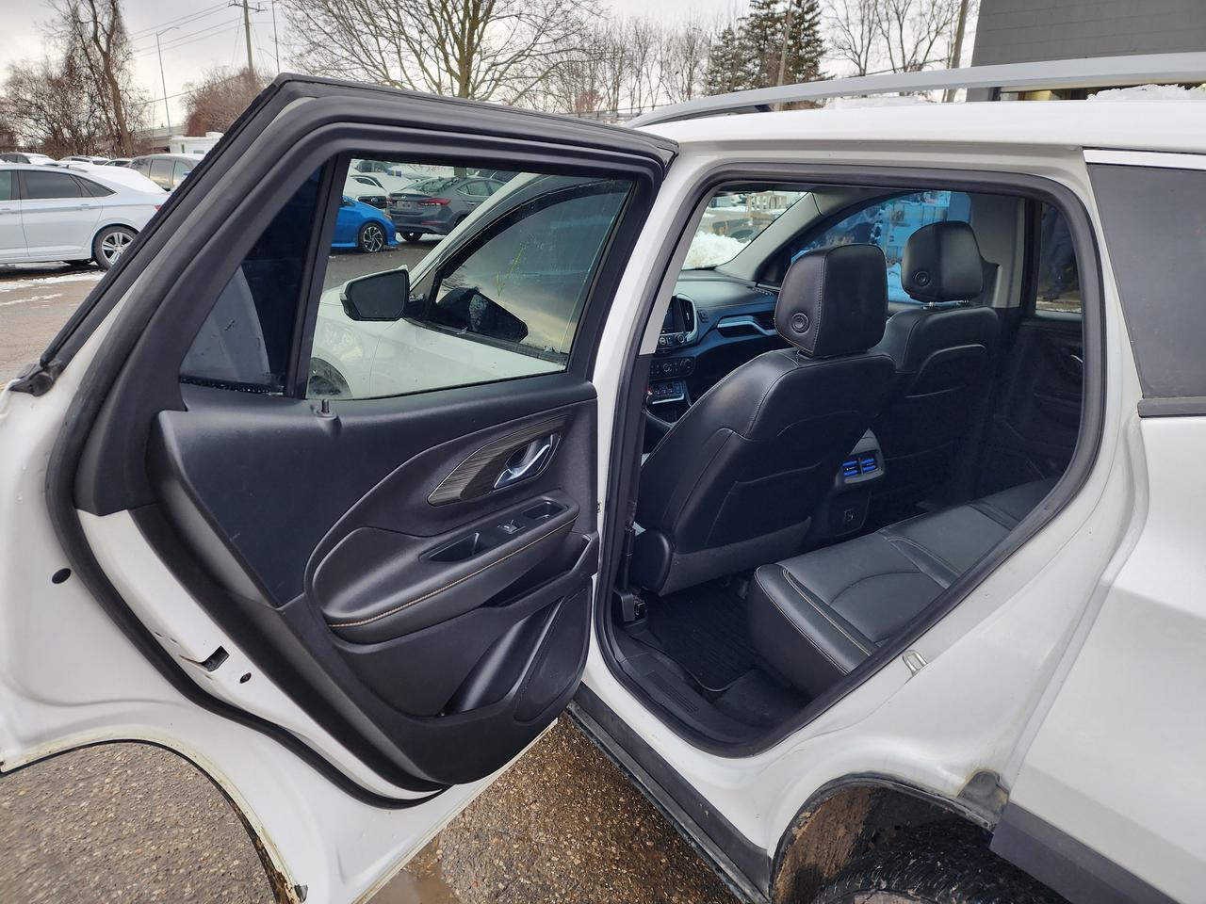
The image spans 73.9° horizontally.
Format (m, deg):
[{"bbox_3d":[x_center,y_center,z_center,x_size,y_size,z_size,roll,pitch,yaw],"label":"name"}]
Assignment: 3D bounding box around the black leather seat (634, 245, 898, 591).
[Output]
[{"bbox_3d":[0.293,-0.101,2.147,0.530,0.960,0.850,-11,23,-33],"label":"black leather seat"}]

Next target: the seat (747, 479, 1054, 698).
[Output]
[{"bbox_3d":[1.010,0.348,1.896,1.280,0.400,0.610,-11,23,-33],"label":"seat"}]

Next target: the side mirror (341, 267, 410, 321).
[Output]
[{"bbox_3d":[-0.732,-0.506,2.536,0.213,0.160,0.150,-11,23,-33],"label":"side mirror"}]

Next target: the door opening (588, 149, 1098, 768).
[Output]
[{"bbox_3d":[0.353,0.063,1.479,0.210,1.130,1.000,-11,23,-33],"label":"door opening"}]

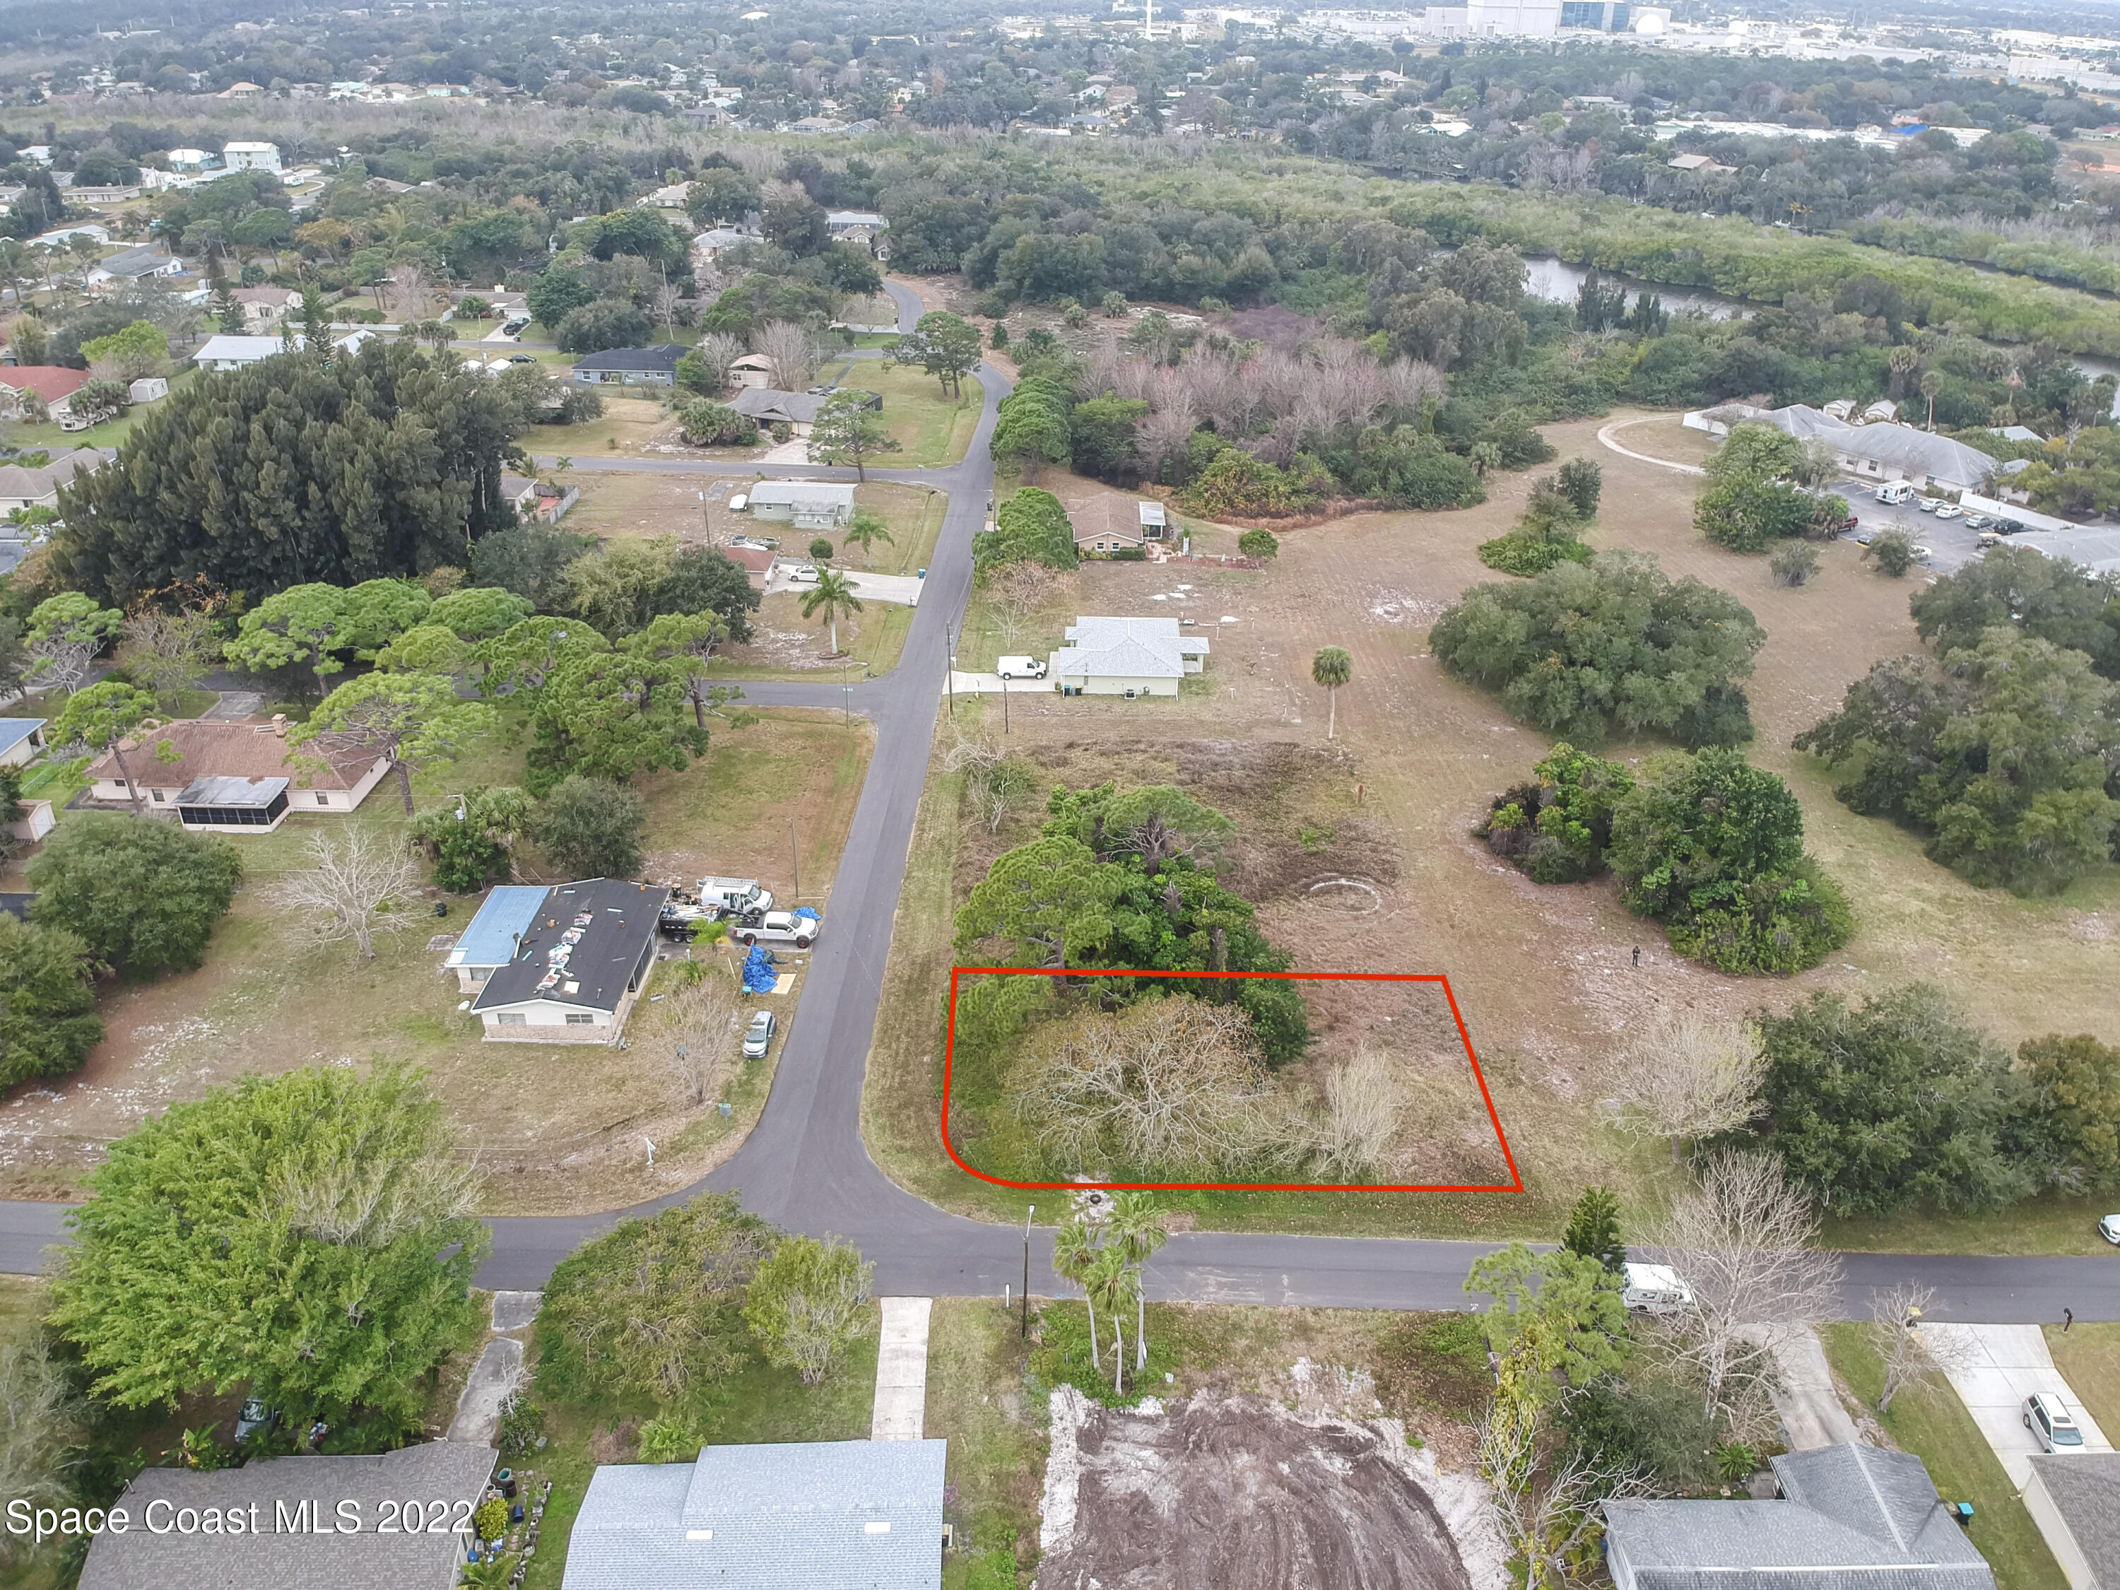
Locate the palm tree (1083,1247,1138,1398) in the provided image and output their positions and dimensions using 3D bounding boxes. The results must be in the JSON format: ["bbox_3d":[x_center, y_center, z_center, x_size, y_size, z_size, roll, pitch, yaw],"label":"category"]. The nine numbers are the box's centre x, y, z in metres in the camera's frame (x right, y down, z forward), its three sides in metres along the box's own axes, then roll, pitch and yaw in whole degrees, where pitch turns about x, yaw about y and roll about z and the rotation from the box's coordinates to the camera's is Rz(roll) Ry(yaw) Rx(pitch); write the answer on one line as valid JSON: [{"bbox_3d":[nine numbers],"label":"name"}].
[{"bbox_3d":[2.766,28.945,83.027,2.800,10.900,2.800,1,30,0],"label":"palm tree"}]

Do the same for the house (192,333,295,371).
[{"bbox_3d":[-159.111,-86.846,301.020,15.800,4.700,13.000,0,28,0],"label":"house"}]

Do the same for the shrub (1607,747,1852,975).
[{"bbox_3d":[54.680,4.793,122.499,17.260,9.440,17.770,1,29,1],"label":"shrub"}]

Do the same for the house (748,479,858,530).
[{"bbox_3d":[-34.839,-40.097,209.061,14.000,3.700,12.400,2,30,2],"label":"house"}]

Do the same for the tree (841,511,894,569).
[{"bbox_3d":[-23.541,-31.202,190.680,6.300,6.900,6.300,1,30,0],"label":"tree"}]

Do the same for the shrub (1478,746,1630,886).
[{"bbox_3d":[44.592,1.296,137.843,12.200,7.200,12.800,0,28,0],"label":"shrub"}]

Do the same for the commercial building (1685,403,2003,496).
[{"bbox_3d":[119.997,-55.306,236.199,15.500,6.000,44.500,-22,37,-34],"label":"commercial building"}]

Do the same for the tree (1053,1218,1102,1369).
[{"bbox_3d":[1.310,26.669,80.893,2.940,9.950,2.940,1,29,1],"label":"tree"}]

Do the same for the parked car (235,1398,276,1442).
[{"bbox_3d":[-43.077,33.111,83.748,1.850,1.600,4.600,0,28,0],"label":"parked car"}]

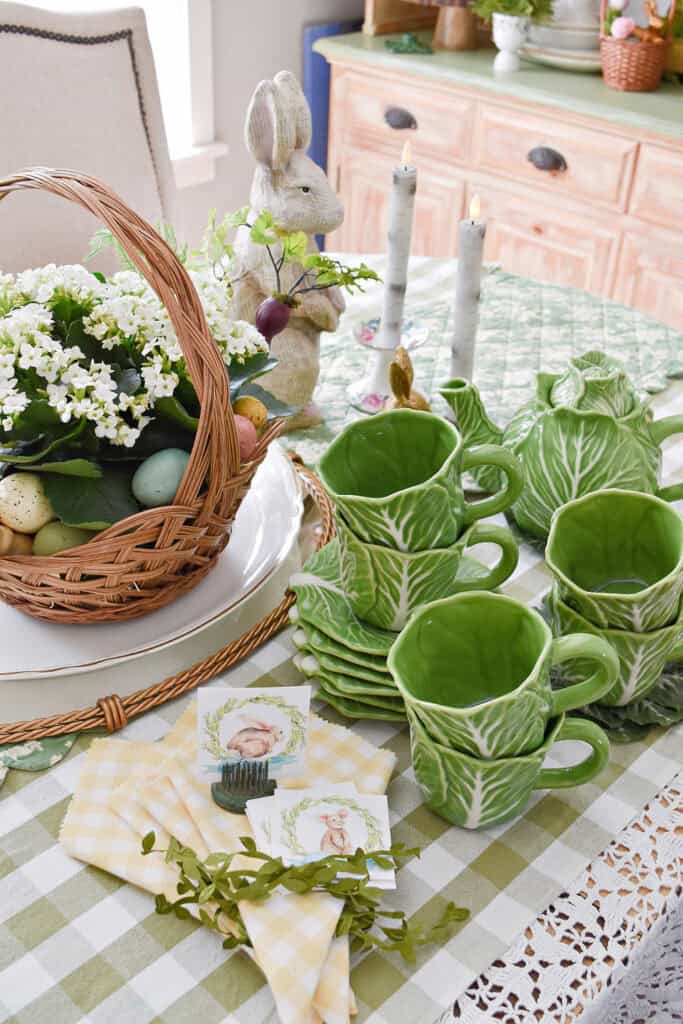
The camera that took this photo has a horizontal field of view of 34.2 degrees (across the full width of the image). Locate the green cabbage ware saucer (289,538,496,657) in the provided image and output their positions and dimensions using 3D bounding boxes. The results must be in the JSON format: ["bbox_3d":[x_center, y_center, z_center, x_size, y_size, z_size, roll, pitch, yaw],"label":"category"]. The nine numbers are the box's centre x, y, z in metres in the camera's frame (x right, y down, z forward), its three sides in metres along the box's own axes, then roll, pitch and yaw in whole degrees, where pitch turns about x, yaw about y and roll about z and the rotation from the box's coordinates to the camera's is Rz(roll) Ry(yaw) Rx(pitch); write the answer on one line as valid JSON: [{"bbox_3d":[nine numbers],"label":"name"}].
[{"bbox_3d":[0.035,0.060,0.755,0.142,0.026,0.140,2,31,-1],"label":"green cabbage ware saucer"}]

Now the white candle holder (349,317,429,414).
[{"bbox_3d":[0.049,-0.151,1.147,0.080,0.070,0.080,3,31,0],"label":"white candle holder"}]

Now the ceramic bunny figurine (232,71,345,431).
[{"bbox_3d":[-0.049,-0.241,1.041,0.113,0.326,0.097,8,32,9],"label":"ceramic bunny figurine"}]

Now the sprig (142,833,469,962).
[{"bbox_3d":[-0.022,0.201,0.595,0.180,0.035,0.073,4,31,2],"label":"sprig"}]

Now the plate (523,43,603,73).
[{"bbox_3d":[0.467,-0.852,2.080,0.270,0.026,0.270,3,31,0],"label":"plate"}]

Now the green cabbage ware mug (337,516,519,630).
[{"bbox_3d":[0.055,0.032,0.735,0.125,0.070,0.094,3,31,0],"label":"green cabbage ware mug"}]

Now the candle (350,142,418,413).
[{"bbox_3d":[0.052,-0.232,1.098,0.075,0.260,0.075,3,31,0],"label":"candle"}]

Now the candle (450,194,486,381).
[{"bbox_3d":[0.110,-0.180,0.974,0.023,0.201,0.023,3,31,0],"label":"candle"}]

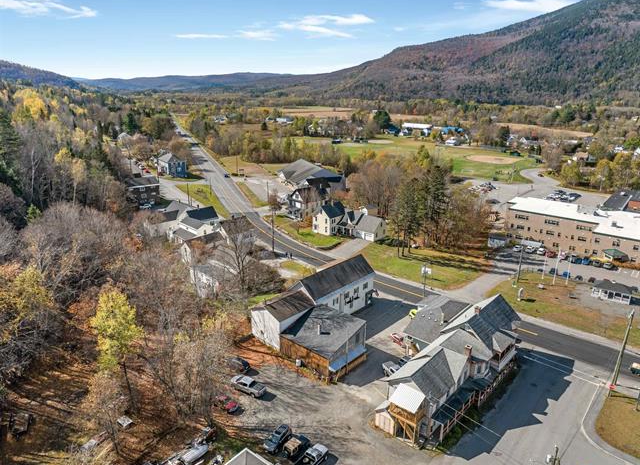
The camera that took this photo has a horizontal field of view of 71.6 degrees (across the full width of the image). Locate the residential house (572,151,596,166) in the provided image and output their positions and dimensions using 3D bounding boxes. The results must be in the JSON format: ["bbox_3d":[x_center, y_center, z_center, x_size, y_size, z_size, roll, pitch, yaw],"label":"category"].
[{"bbox_3d":[171.547,-48.036,285.826,14.000,7.300,9.400,12,22,32],"label":"residential house"}]

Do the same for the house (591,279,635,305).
[{"bbox_3d":[68.508,13.387,103.649,8.120,3.560,4.650,13,22,36],"label":"house"}]

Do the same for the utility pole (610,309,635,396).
[{"bbox_3d":[48.757,18.719,71.205,0.490,13.460,0.690,14,23,37],"label":"utility pole"}]

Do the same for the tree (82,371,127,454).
[{"bbox_3d":[-28.603,24.334,59.430,5.000,12.400,5.000,0,18,0],"label":"tree"}]

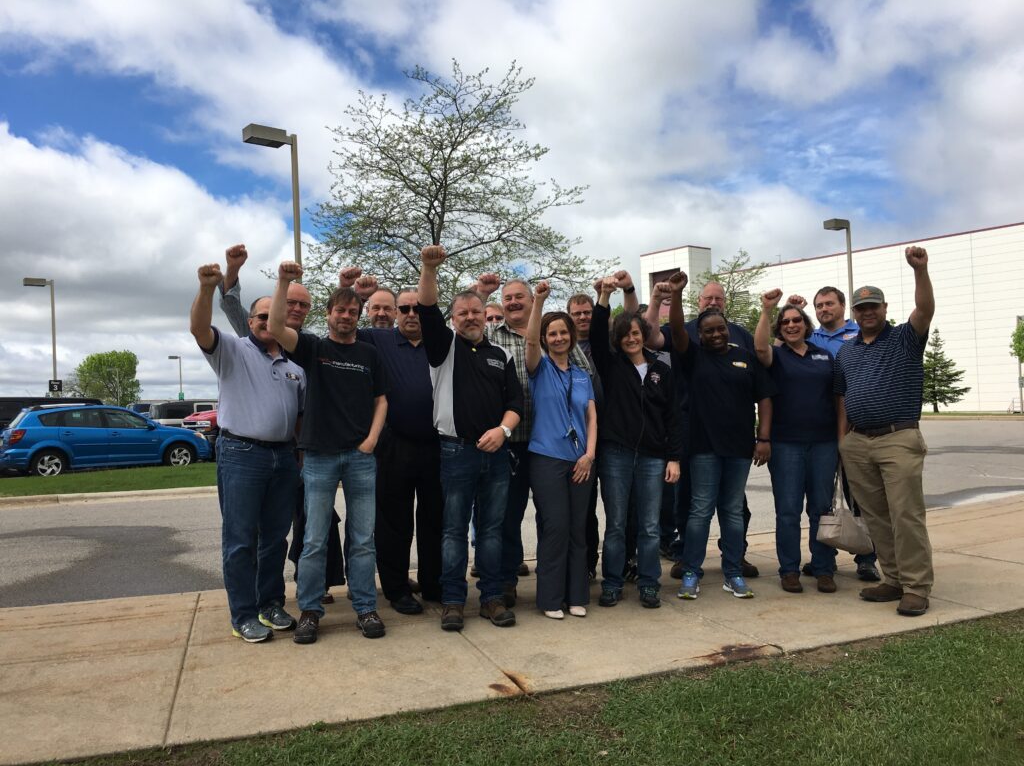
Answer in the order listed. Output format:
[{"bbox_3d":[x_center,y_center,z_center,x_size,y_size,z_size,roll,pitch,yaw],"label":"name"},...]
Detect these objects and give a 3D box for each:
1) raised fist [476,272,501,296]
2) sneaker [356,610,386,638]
[{"bbox_3d":[-0.127,-0.547,4.720,0.115,0.120,0.100,-2,-1,-8],"label":"raised fist"},{"bbox_3d":[-0.733,1.227,4.480,0.110,0.125,0.300,-2,-1,-18],"label":"sneaker"}]

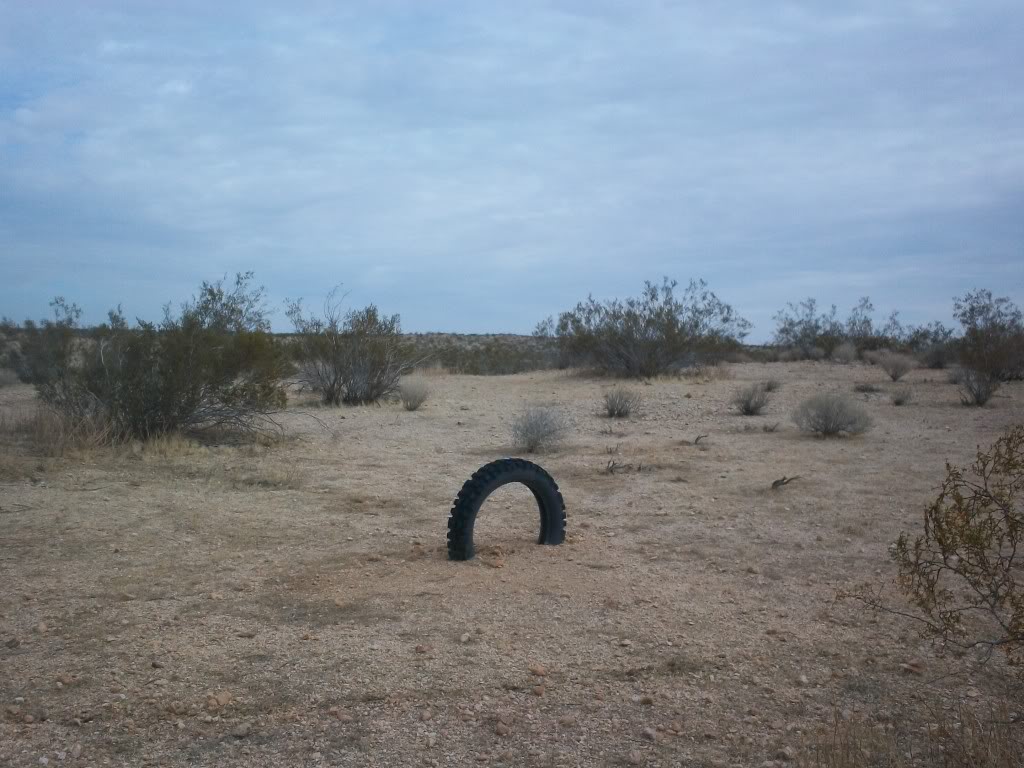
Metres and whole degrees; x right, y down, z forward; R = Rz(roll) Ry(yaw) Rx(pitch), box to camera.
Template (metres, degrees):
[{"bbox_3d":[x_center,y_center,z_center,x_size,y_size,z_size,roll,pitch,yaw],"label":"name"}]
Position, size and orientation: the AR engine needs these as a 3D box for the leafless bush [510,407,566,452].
[{"bbox_3d":[0.238,0.409,10.100,0.493,0.409,0.454,0,2,1],"label":"leafless bush"}]

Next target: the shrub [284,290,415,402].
[{"bbox_3d":[-2.486,-0.574,17.200,1.889,1.757,1.606,0,2,-8],"label":"shrub"}]

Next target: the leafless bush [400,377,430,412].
[{"bbox_3d":[-1.353,0.132,15.600,0.435,0.467,0.400,0,2,-5],"label":"leafless bush"}]

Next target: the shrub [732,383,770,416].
[{"bbox_3d":[3.132,0.190,14.700,0.487,0.414,0.448,0,2,12],"label":"shrub"}]

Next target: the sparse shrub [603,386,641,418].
[{"bbox_3d":[1.393,0.235,14.300,0.474,0.403,0.436,0,2,6],"label":"sparse shrub"}]

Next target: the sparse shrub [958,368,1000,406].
[{"bbox_3d":[6.945,0.052,16.700,0.611,0.559,0.563,1,2,23],"label":"sparse shrub"}]

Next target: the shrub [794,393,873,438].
[{"bbox_3d":[3.382,0.323,11.900,0.809,0.461,0.744,1,2,16],"label":"shrub"}]

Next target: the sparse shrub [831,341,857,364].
[{"bbox_3d":[9.437,-0.897,32.000,0.725,0.676,0.667,1,2,16],"label":"sparse shrub"}]

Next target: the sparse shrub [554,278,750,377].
[{"bbox_3d":[3.125,-1.279,25.000,4.272,2.202,3.204,0,2,7],"label":"sparse shrub"}]

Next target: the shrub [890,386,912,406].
[{"bbox_3d":[5.821,0.187,16.800,0.322,0.296,0.296,1,2,19],"label":"shrub"}]

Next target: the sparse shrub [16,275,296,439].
[{"bbox_3d":[-3.848,-0.285,12.100,2.869,1.769,2.152,-1,2,-18],"label":"sparse shrub"}]

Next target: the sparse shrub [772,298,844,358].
[{"bbox_3d":[9.232,-1.728,35.000,2.197,1.849,1.867,1,2,15],"label":"sparse shrub"}]

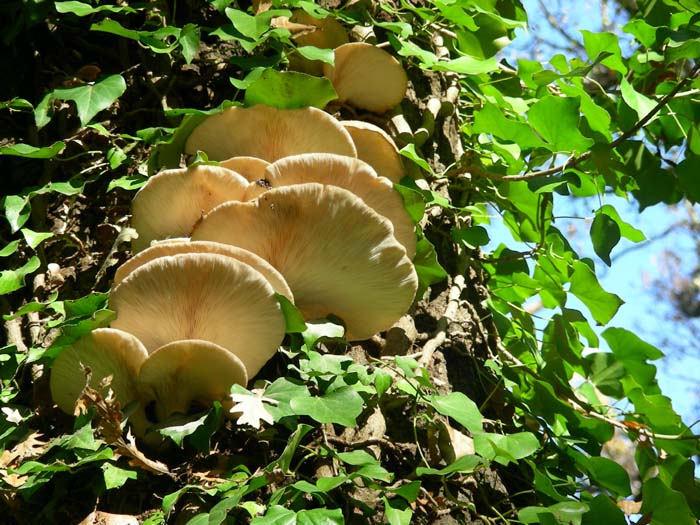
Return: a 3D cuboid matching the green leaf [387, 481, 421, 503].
[{"bbox_3d":[0.046,0.199,2.600,0.031,0.025,0.010,7,-37,-9],"label":"green leaf"}]

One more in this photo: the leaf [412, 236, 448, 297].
[{"bbox_3d":[0.071,0.004,2.780,0.048,0.060,0.016,6,-19,-17],"label":"leaf"}]

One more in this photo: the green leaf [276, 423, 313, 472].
[{"bbox_3d":[-0.046,0.153,2.470,0.008,0.043,0.026,14,-8,36],"label":"green leaf"}]

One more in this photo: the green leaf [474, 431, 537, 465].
[{"bbox_3d":[0.138,0.165,2.660,0.058,0.038,0.012,0,-49,0],"label":"green leaf"}]

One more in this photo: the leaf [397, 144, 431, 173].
[{"bbox_3d":[0.054,-0.088,2.520,0.027,0.018,0.020,0,-25,0],"label":"leaf"}]

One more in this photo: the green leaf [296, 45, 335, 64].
[{"bbox_3d":[-0.030,-0.175,2.520,0.035,0.024,0.008,0,-46,-12],"label":"green leaf"}]

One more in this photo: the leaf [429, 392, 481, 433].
[{"bbox_3d":[0.087,0.123,2.460,0.051,0.031,0.009,35,-36,8],"label":"leaf"}]

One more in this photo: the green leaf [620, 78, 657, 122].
[{"bbox_3d":[0.241,-0.135,2.500,0.027,0.043,0.008,-30,-17,18],"label":"green leaf"}]

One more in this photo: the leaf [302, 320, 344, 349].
[{"bbox_3d":[-0.022,0.059,2.430,0.037,0.019,0.021,0,-25,0],"label":"leaf"}]

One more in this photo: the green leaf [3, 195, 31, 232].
[{"bbox_3d":[-0.281,-0.041,2.520,0.024,0.028,0.018,0,-25,0],"label":"green leaf"}]

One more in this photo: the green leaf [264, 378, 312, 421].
[{"bbox_3d":[-0.050,0.121,2.620,0.054,0.050,0.013,0,-32,0],"label":"green leaf"}]

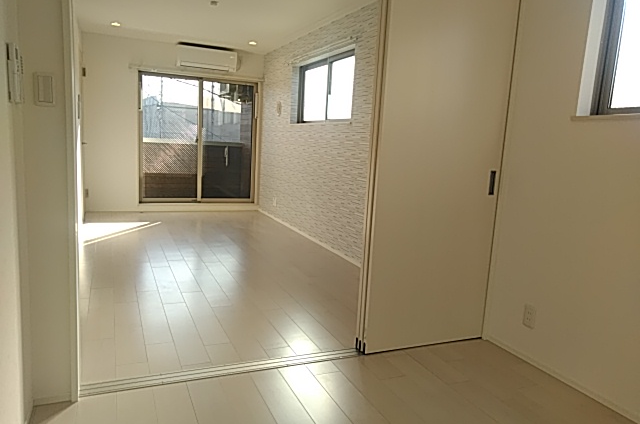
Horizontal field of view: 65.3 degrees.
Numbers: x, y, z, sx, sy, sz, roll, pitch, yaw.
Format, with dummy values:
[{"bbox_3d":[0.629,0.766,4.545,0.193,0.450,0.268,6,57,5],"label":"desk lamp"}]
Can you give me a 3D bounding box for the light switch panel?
[{"bbox_3d":[-1.066,-0.472,1.929,0.070,0.122,0.012,-1,9,-23],"label":"light switch panel"}]

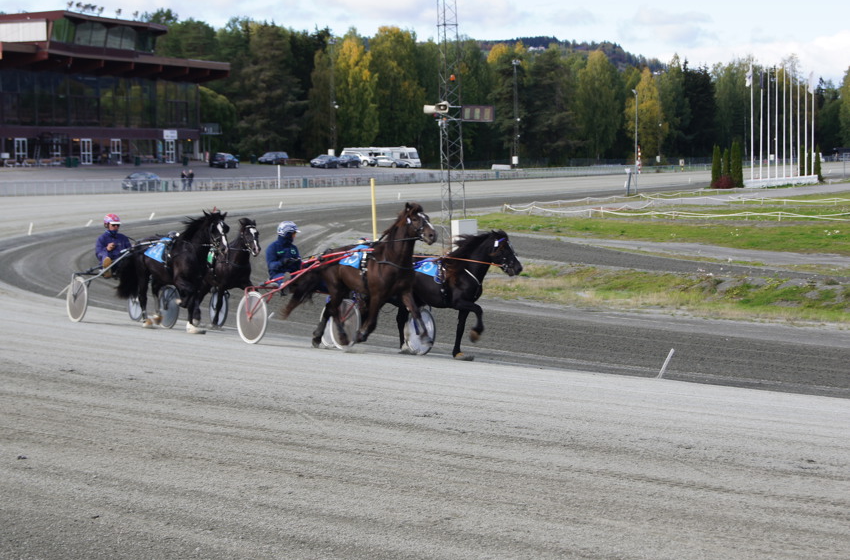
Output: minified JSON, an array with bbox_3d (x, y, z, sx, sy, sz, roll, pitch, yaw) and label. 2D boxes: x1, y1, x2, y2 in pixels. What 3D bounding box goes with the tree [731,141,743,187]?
[{"bbox_3d":[27.729,-10.265,172.000,1.100,4.100,1.100,0,4,0],"label":"tree"}]

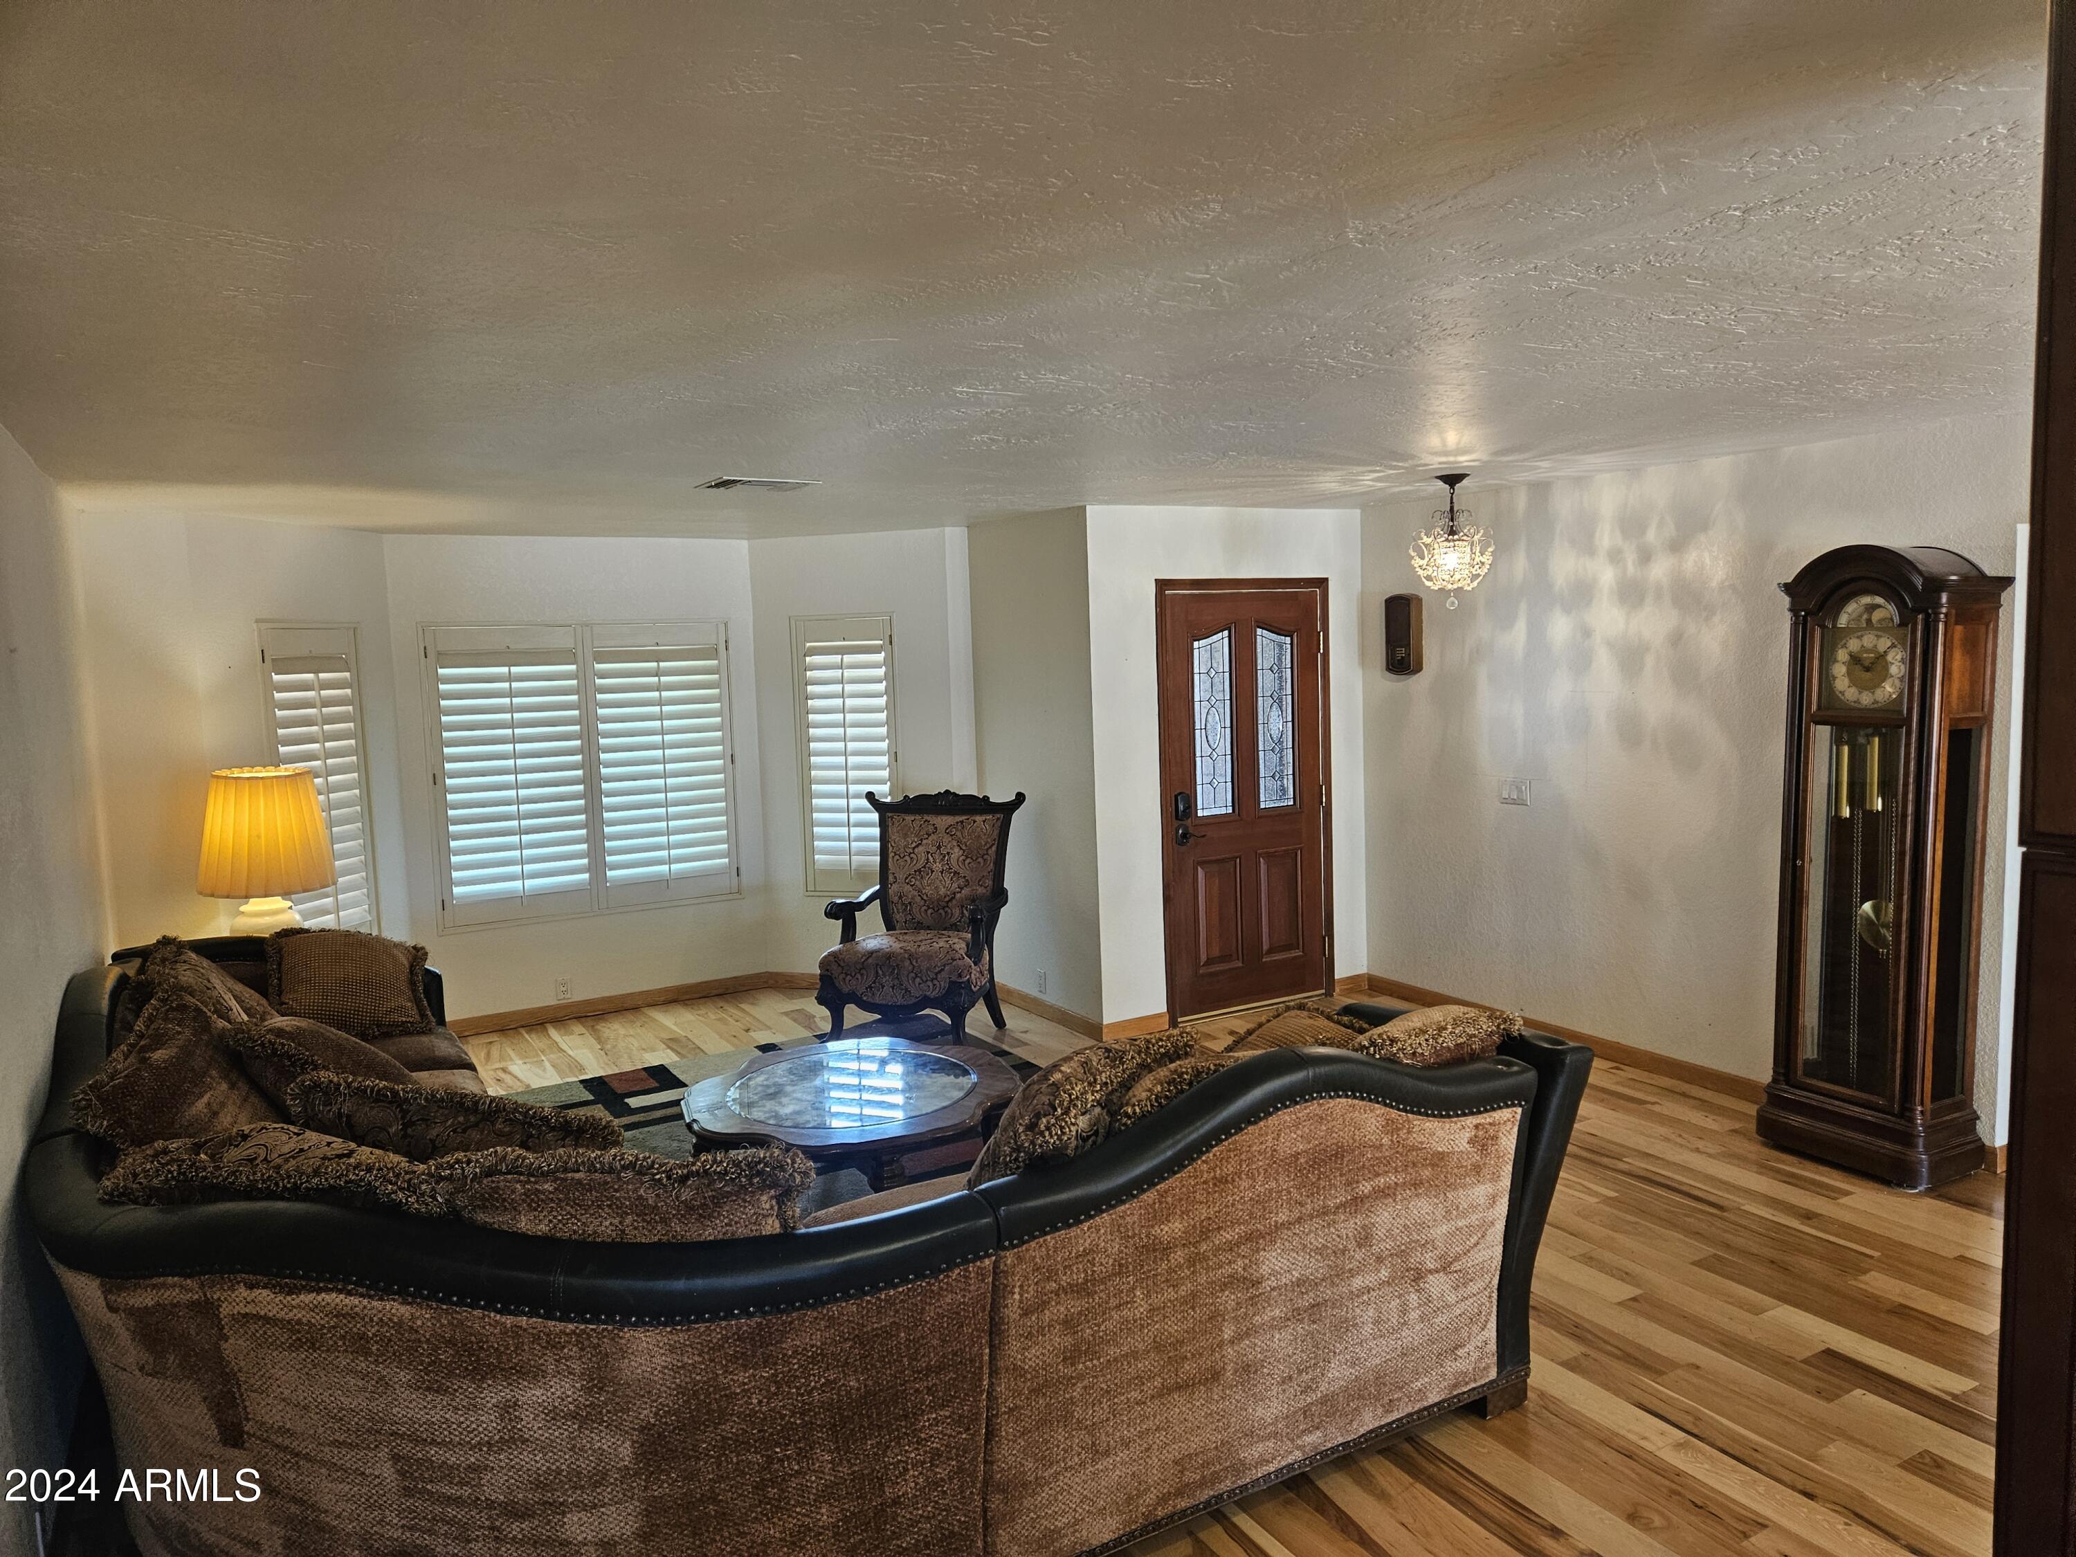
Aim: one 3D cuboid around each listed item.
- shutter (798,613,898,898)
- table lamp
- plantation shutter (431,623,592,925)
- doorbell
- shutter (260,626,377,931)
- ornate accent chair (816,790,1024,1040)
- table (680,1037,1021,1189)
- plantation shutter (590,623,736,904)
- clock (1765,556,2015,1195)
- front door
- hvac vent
[{"bbox_3d":[-1.013,-0.115,7.324,0.550,1.480,0.050,0,5,16],"label":"shutter"},{"bbox_3d":[-2.886,0.383,5.184,0.455,0.780,0.455,-5,6,-29],"label":"table lamp"},{"bbox_3d":[-2.597,-0.021,6.833,0.715,1.465,0.050,-5,6,-29],"label":"plantation shutter"},{"bbox_3d":[1.754,-0.684,6.598,0.080,0.385,0.165,-5,6,-29],"label":"doorbell"},{"bbox_3d":[-3.165,0.058,6.140,0.050,1.480,0.550,0,5,16],"label":"shutter"},{"bbox_3d":[-0.589,0.651,6.548,0.820,1.120,0.710,0,5,22],"label":"ornate accent chair"},{"bbox_3d":[-0.600,1.184,4.360,1.070,0.440,1.070,-5,6,-29],"label":"table"},{"bbox_3d":[-1.934,-0.077,7.200,0.710,1.465,0.050,-5,6,-29],"label":"plantation shutter"},{"bbox_3d":[2.768,0.259,4.559,0.380,2.030,0.578,-5,6,-29],"label":"clock"},{"bbox_3d":[1.015,0.100,6.635,1.015,2.100,0.080,-5,6,-29],"label":"front door"},{"bbox_3d":[-1.037,-1.093,5.181,0.400,0.025,0.300,-5,6,-29],"label":"hvac vent"}]

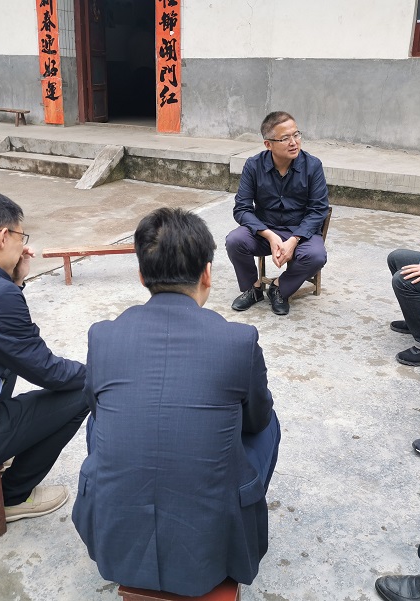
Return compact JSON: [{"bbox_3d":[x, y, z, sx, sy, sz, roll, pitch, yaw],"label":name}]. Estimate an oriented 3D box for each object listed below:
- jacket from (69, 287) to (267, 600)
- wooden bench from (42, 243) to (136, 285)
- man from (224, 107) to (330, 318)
[{"bbox_3d":[-0.079,0.288,1.589,0.490,0.650,0.510,2,20,3],"label":"jacket"},{"bbox_3d":[-0.649,-0.246,4.194,0.904,0.226,0.175,-4,21,-15],"label":"wooden bench"},{"bbox_3d":[0.442,-0.534,3.890,0.570,1.180,0.700,6,22,13],"label":"man"}]

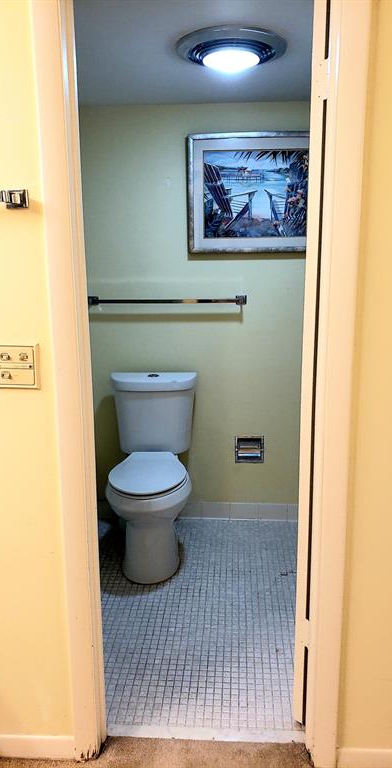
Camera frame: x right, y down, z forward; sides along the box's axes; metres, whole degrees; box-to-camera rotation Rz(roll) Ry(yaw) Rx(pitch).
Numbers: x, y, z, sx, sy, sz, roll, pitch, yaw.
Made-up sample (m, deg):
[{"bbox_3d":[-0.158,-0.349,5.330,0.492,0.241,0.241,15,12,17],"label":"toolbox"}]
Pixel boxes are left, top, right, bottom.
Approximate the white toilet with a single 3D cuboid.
[{"bbox_3d":[-0.218,0.421,2.773,0.445,0.825,0.735,0,11,1],"label":"white toilet"}]

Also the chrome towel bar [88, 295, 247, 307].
[{"bbox_3d":[-0.148,-0.426,2.946,0.815,0.048,0.080,0,11,4],"label":"chrome towel bar"}]

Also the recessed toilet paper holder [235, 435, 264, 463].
[{"bbox_3d":[0.292,0.352,3.121,0.152,0.149,0.060,0,11,4],"label":"recessed toilet paper holder"}]

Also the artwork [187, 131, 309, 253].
[{"bbox_3d":[0.308,-0.931,2.837,0.680,0.557,0.033,0,11,4],"label":"artwork"}]

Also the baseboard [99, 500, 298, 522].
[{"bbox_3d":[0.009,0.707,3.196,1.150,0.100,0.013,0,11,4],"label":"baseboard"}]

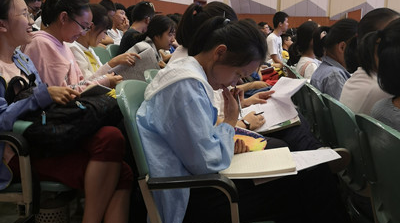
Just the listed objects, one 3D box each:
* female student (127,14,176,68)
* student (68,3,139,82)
[{"bbox_3d":[-0.319,-0.079,2.931,0.740,1.180,0.480,3,10,13],"label":"female student"},{"bbox_3d":[-0.460,0.002,2.397,0.720,1.200,0.480,3,10,13],"label":"student"}]

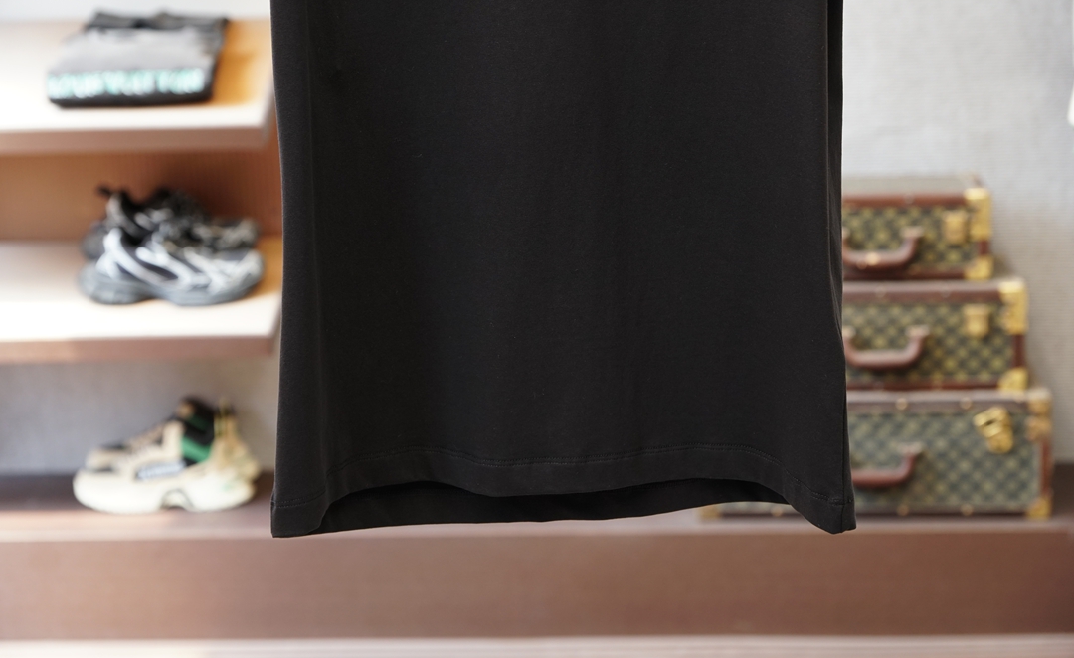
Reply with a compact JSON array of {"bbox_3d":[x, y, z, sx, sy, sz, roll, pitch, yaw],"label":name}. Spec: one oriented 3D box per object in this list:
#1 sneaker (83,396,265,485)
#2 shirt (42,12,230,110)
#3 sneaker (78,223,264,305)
[{"bbox_3d":[-0.611,0.207,4.069,0.303,0.180,0.116,0,9,0],"label":"sneaker"},{"bbox_3d":[-0.651,-0.448,4.001,0.268,0.037,0.315,-2,30,-3],"label":"shirt"},{"bbox_3d":[-0.603,-0.121,4.051,0.299,0.128,0.113,1,30,2],"label":"sneaker"}]

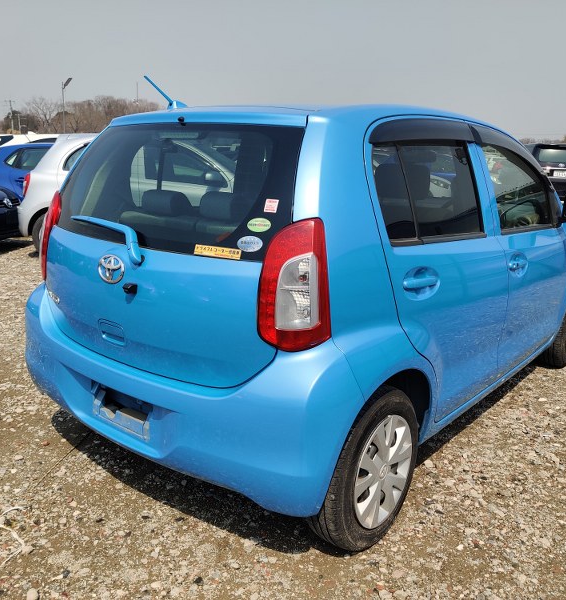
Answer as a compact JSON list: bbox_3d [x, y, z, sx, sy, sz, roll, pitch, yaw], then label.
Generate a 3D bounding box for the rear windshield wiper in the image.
[{"bbox_3d":[-0.621,-0.206,2.138,0.090,0.110,0.520,-11,18,-41],"label":"rear windshield wiper"}]

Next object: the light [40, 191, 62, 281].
[{"bbox_3d":[-0.963,-0.254,2.545,0.200,0.375,0.210,11,16,37],"label":"light"}]

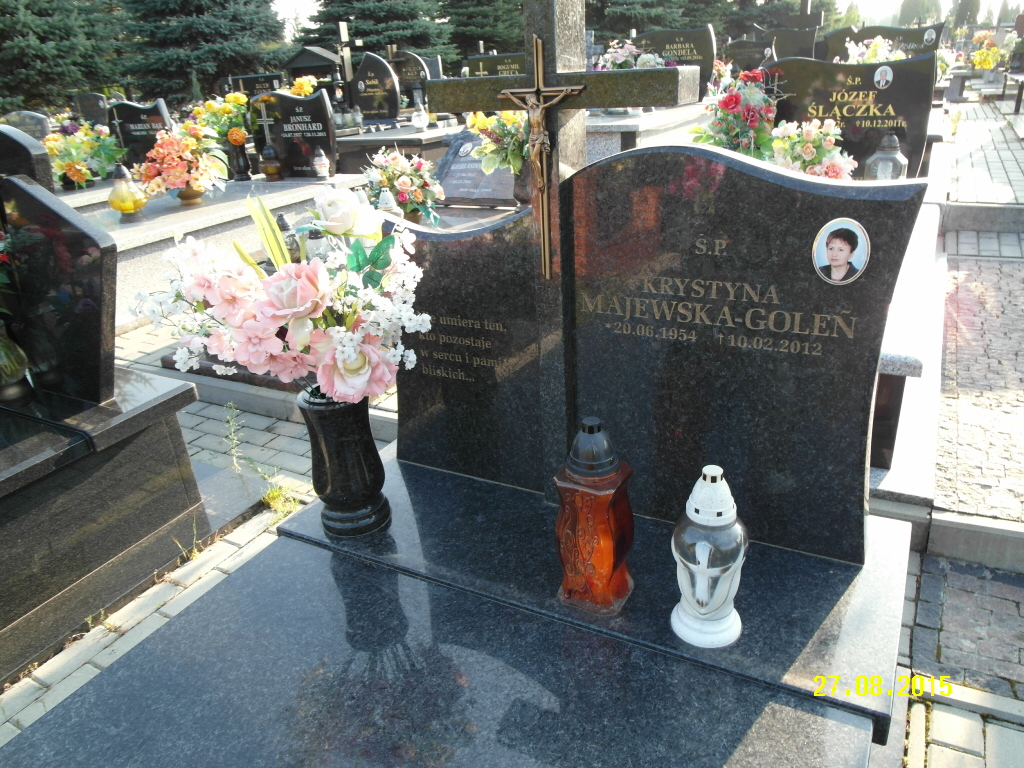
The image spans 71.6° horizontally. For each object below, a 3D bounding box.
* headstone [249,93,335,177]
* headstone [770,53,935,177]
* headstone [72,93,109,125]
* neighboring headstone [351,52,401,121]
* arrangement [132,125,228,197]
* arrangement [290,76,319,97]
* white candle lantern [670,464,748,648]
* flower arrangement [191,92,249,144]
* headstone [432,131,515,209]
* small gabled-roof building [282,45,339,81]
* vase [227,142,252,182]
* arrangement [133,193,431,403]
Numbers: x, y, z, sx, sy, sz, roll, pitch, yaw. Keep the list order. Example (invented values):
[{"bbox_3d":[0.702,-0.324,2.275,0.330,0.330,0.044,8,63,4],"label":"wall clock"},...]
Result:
[{"bbox_3d":[-1.745,-1.995,5.670,0.840,0.655,0.080,9,27,27],"label":"headstone"},{"bbox_3d":[1.422,-1.086,3.108,0.660,0.650,0.090,9,28,28],"label":"headstone"},{"bbox_3d":[-6.269,-4.069,10.714,0.700,0.560,0.090,9,28,28],"label":"headstone"},{"bbox_3d":[-1.504,-3.376,8.054,0.660,0.700,0.100,9,28,28],"label":"neighboring headstone"},{"bbox_3d":[-2.038,-1.368,4.366,0.500,0.450,0.420,9,28,28],"label":"arrangement"},{"bbox_3d":[-2.018,-2.808,6.930,0.340,0.340,0.300,9,28,28],"label":"arrangement"},{"bbox_3d":[0.317,0.265,1.134,0.117,0.302,0.117,9,27,27],"label":"white candle lantern"},{"bbox_3d":[-2.168,-1.968,5.263,0.400,0.380,0.340,9,28,28],"label":"flower arrangement"},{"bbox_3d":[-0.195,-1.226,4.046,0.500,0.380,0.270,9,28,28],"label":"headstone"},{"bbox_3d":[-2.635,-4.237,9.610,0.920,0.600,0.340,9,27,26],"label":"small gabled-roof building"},{"bbox_3d":[-2.039,-1.671,5.333,0.160,0.300,0.160,9,28,28],"label":"vase"},{"bbox_3d":[-0.393,-0.143,1.220,0.470,0.290,0.320,-12,25,-16],"label":"arrangement"}]

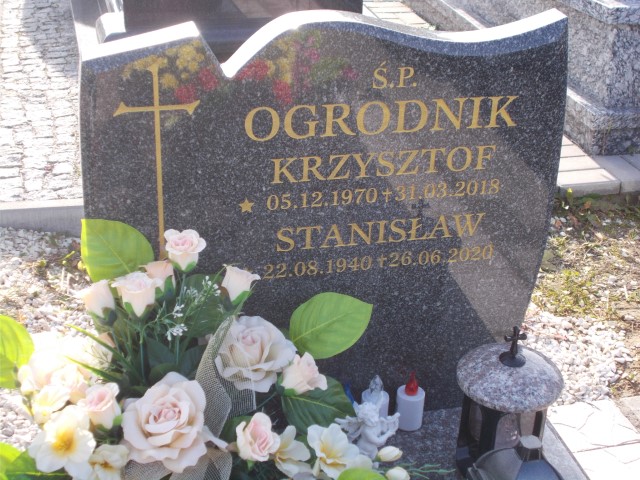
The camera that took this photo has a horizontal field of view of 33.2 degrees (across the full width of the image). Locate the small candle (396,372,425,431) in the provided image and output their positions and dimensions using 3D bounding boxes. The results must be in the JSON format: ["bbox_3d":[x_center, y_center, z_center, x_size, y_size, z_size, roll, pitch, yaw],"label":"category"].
[{"bbox_3d":[0.160,0.279,1.886,0.049,0.110,0.049,1,26,-1],"label":"small candle"}]

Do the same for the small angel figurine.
[{"bbox_3d":[0.083,0.321,1.804,0.075,0.104,0.096,21,32,35],"label":"small angel figurine"}]

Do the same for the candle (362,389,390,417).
[{"bbox_3d":[0.097,0.302,1.883,0.049,0.068,0.049,-4,27,-12],"label":"candle"}]

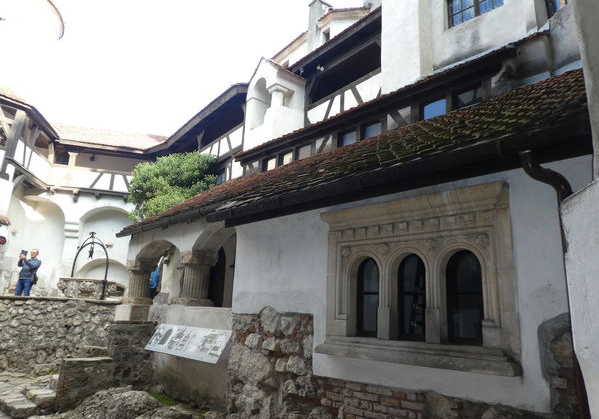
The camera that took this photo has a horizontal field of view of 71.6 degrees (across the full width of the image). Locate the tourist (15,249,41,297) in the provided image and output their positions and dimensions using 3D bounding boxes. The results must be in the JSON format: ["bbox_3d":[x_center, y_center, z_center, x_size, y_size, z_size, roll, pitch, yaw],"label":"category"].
[{"bbox_3d":[-7.716,1.989,11.800,0.550,1.740,0.550,-4,-14,25],"label":"tourist"}]

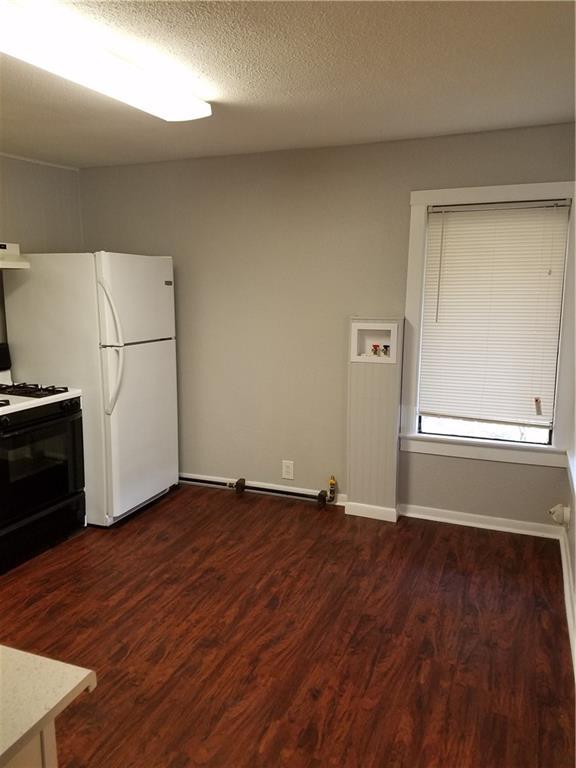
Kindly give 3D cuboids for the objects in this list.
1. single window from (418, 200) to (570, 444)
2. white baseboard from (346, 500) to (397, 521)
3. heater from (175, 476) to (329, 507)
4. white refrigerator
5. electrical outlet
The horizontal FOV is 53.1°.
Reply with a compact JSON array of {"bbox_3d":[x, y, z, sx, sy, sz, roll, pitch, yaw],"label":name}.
[{"bbox_3d":[1.233,-0.366,3.547,0.812,1.452,0.089,4,10,22],"label":"single window"},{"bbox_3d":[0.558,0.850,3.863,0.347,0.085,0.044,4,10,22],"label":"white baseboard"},{"bbox_3d":[-0.269,0.774,4.241,1.210,0.101,0.079,4,10,22],"label":"heater"},{"bbox_3d":[-1.297,0.003,3.966,0.788,1.705,0.747,4,10,22],"label":"white refrigerator"},{"bbox_3d":[0.001,0.626,4.166,0.086,0.132,0.015,4,10,22],"label":"electrical outlet"}]

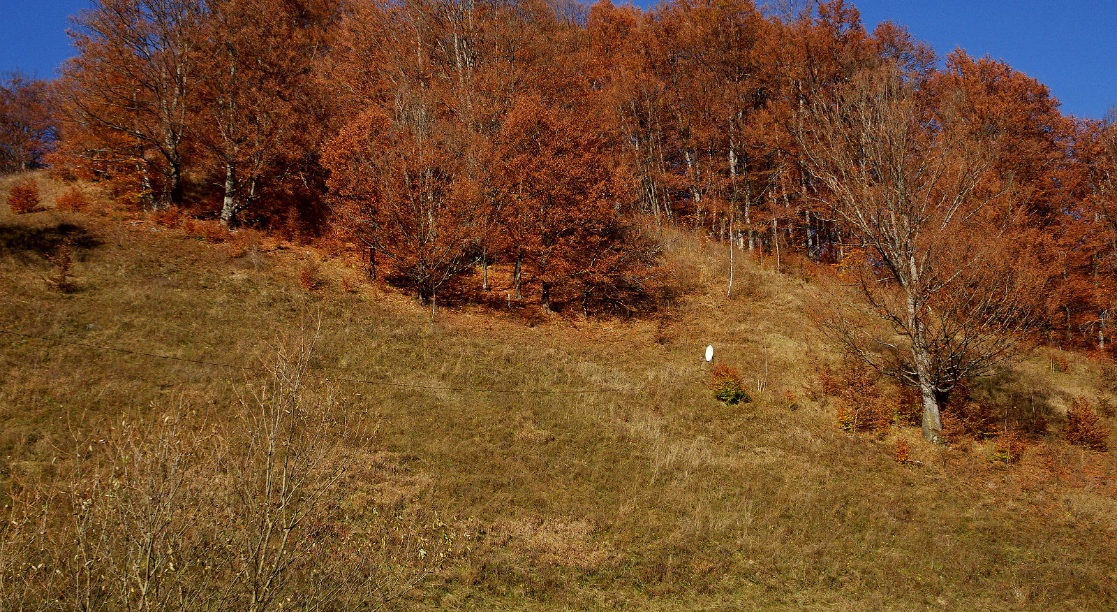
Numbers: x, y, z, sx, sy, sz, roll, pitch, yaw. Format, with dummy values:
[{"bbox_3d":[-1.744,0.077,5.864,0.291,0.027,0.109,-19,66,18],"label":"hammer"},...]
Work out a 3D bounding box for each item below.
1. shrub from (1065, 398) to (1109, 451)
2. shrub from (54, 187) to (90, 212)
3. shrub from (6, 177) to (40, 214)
[{"bbox_3d":[24.087,5.375,53.000,1.950,2.430,1.850,0,-6,0],"label":"shrub"},{"bbox_3d":[-31.800,-6.937,76.000,2.340,1.600,2.220,0,-6,0],"label":"shrub"},{"bbox_3d":[-35.486,-7.317,77.000,2.200,2.430,2.090,0,-6,0],"label":"shrub"}]

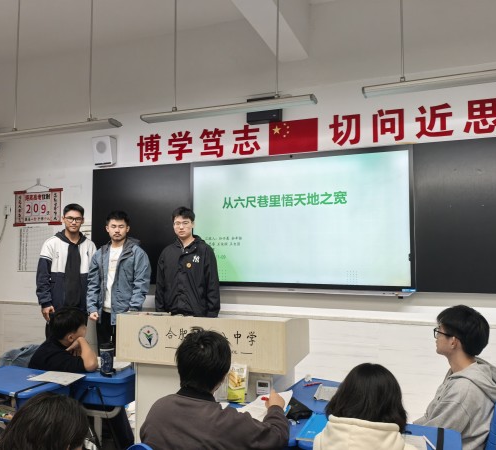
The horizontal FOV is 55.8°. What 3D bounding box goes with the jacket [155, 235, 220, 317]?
[{"bbox_3d":[-0.454,0.441,3.585,0.490,0.747,0.280,0,-3,5],"label":"jacket"}]

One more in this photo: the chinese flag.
[{"bbox_3d":[0.397,-0.772,4.113,0.440,0.290,0.010,-1,-4,21],"label":"chinese flag"}]

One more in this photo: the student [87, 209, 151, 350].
[{"bbox_3d":[-0.996,0.763,3.596,0.480,1.768,0.280,0,-3,2],"label":"student"}]

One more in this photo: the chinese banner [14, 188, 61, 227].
[{"bbox_3d":[-2.307,-0.187,5.149,0.700,0.400,0.020,-1,-4,21],"label":"chinese banner"}]

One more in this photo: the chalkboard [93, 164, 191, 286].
[{"bbox_3d":[-1.053,0.003,4.571,1.130,1.160,0.050,-1,-4,21],"label":"chalkboard"}]

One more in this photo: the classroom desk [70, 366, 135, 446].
[{"bbox_3d":[-0.816,1.296,2.994,0.410,0.760,0.600,-1,-3,13],"label":"classroom desk"}]

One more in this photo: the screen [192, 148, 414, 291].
[{"bbox_3d":[0.401,-0.026,4.035,1.960,1.150,0.090,-1,-4,21],"label":"screen"}]

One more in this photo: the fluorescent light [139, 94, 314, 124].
[{"bbox_3d":[-0.160,-0.776,3.199,1.240,0.055,0.140,-1,-4,21],"label":"fluorescent light"}]

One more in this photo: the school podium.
[{"bbox_3d":[-0.192,1.074,2.898,1.050,1.070,0.620,-1,-4,18],"label":"school podium"}]

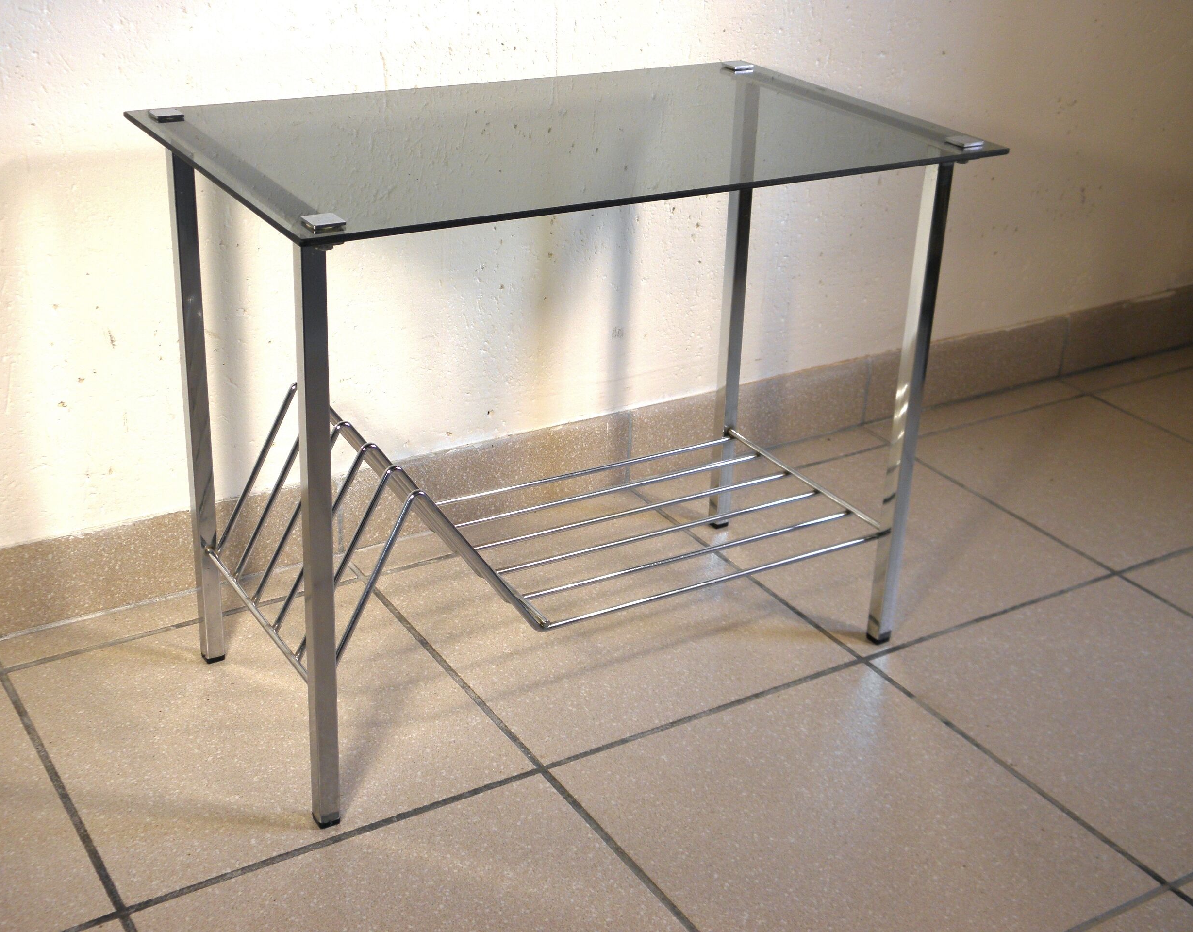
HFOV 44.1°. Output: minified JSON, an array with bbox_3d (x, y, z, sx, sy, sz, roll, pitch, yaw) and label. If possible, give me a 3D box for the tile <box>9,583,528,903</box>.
[{"bbox_3d":[-0.254,0.194,1.117,0.303,0.009,0.303,-13,29,-29],"label":"tile"}]

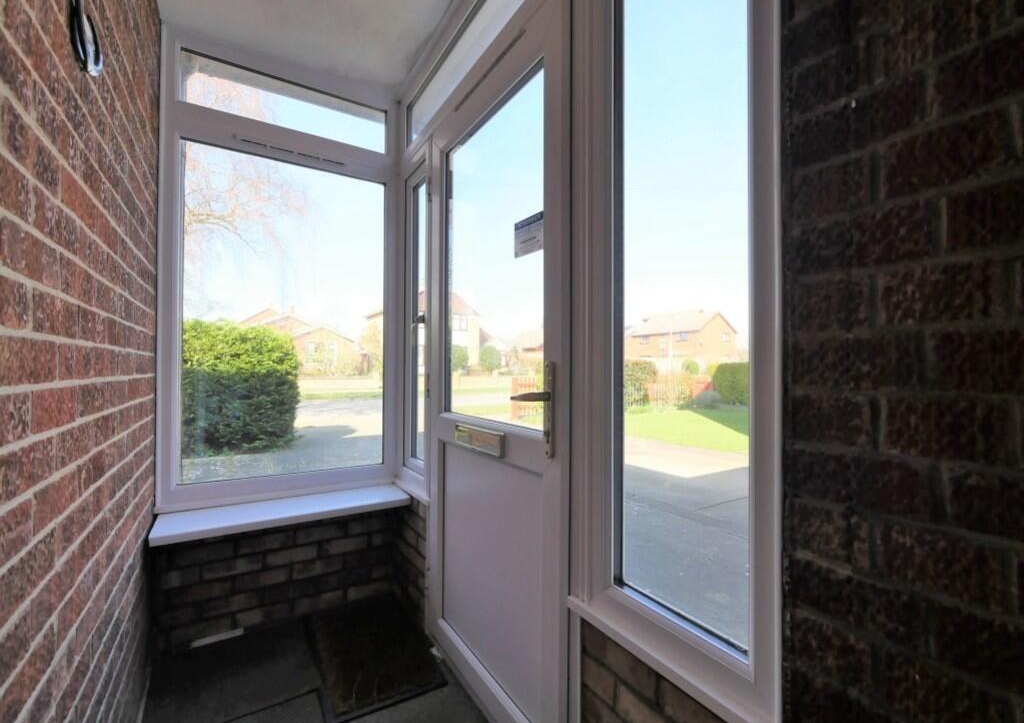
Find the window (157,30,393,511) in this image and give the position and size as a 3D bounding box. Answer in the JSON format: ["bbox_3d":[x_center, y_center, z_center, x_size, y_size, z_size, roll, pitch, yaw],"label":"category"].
[{"bbox_3d":[-0.964,-0.342,1.794,0.880,1.817,0.075,1,-1,-30],"label":"window"}]

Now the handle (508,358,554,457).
[{"bbox_3d":[0.047,0.118,1.052,0.056,0.236,0.122,1,-1,-34],"label":"handle"}]

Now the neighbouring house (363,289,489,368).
[{"bbox_3d":[-7.295,-2.002,34.344,7.200,7.200,6.500,1,-1,-30],"label":"neighbouring house"}]

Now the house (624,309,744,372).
[{"bbox_3d":[22.261,-1.934,53.799,8.250,7.700,9.600,1,-1,-34],"label":"house"}]

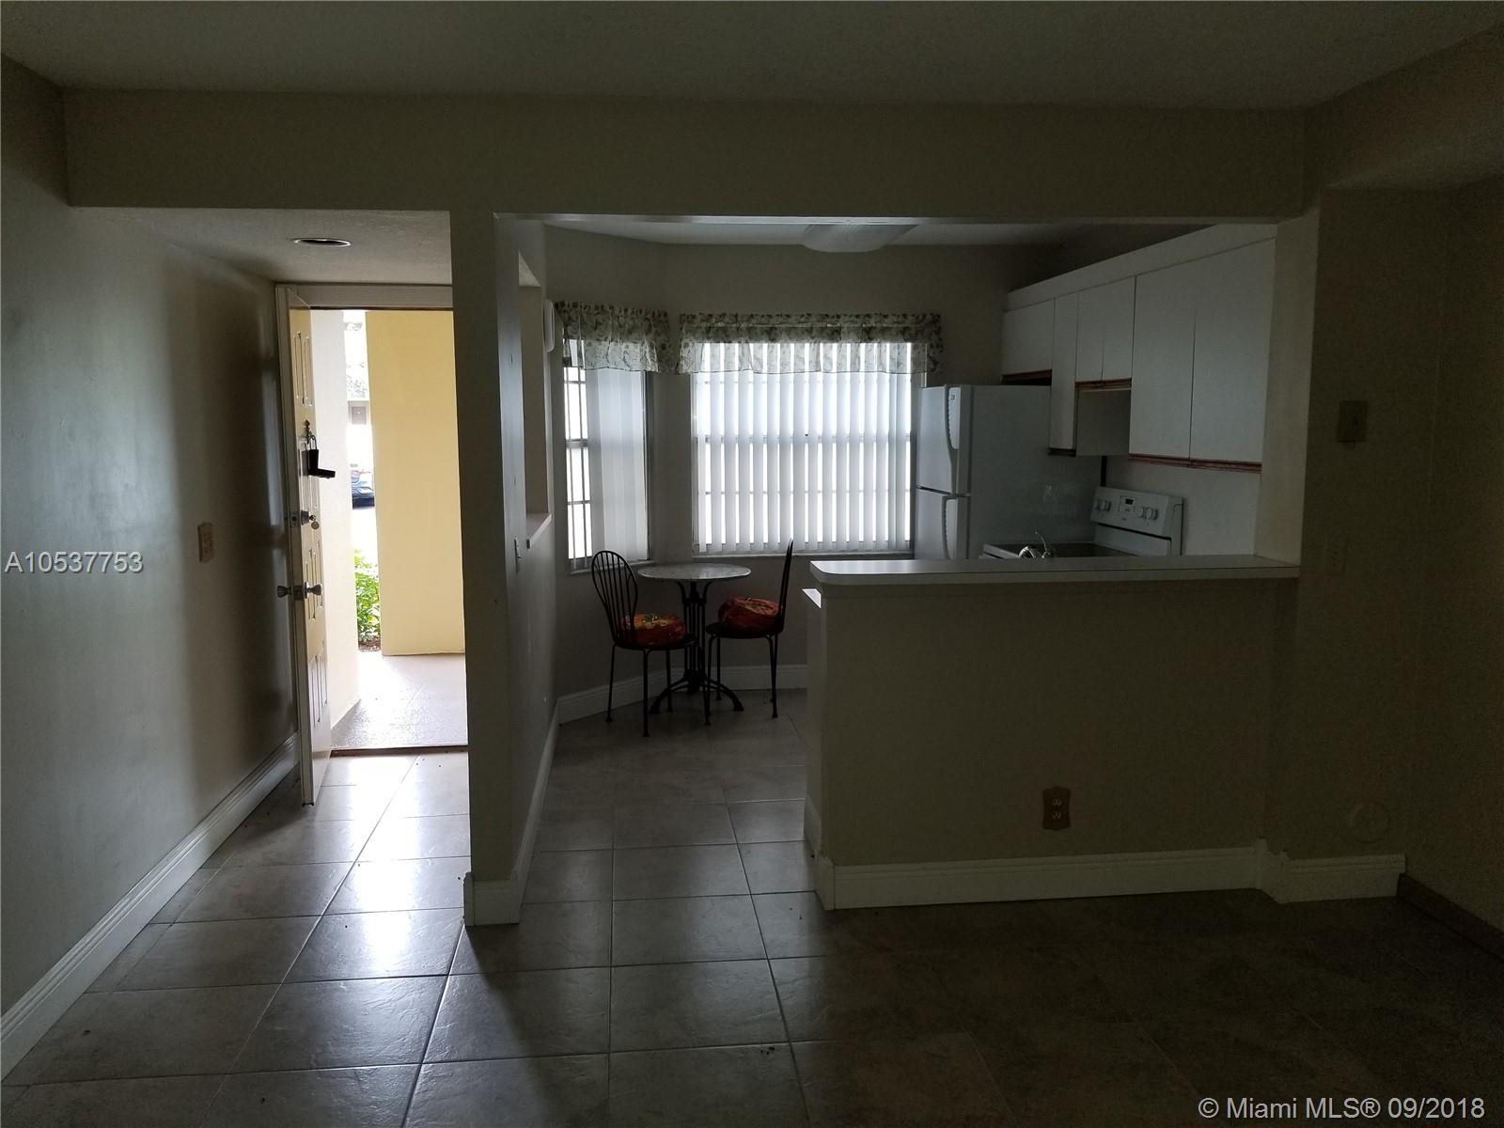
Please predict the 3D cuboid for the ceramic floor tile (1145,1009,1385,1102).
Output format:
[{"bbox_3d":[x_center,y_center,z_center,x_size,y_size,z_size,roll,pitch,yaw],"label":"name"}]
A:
[{"bbox_3d":[1.239,1.225,2.756,0.450,0.012,0.439,-1,8,-6],"label":"ceramic floor tile"}]

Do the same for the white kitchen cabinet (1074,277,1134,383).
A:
[{"bbox_3d":[1.750,-1.036,5.135,0.316,0.452,0.605,-1,7,-7],"label":"white kitchen cabinet"}]

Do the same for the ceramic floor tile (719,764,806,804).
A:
[{"bbox_3d":[0.097,0.948,4.816,0.450,0.012,0.439,-1,8,-6],"label":"ceramic floor tile"}]

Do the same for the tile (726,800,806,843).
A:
[{"bbox_3d":[0.063,1.004,4.390,0.282,0.010,0.445,-1,7,-6],"label":"tile"}]

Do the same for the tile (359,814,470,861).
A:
[{"bbox_3d":[-1.208,1.027,4.233,0.454,0.010,0.437,-1,7,-6],"label":"tile"}]

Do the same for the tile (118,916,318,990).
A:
[{"bbox_3d":[-1.549,1.143,3.322,0.450,0.010,0.450,-1,7,-7],"label":"tile"}]

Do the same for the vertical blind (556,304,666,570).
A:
[{"bbox_3d":[-0.708,-0.649,5.794,0.100,1.288,0.656,7,10,40],"label":"vertical blind"}]

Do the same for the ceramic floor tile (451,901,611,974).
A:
[{"bbox_3d":[-0.641,1.116,3.375,0.441,0.009,0.438,-1,7,-7],"label":"ceramic floor tile"}]

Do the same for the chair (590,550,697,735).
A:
[{"bbox_3d":[-0.513,0.375,5.806,0.485,0.908,0.410,-5,9,-37],"label":"chair"}]

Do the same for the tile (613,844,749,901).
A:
[{"bbox_3d":[-0.253,1.073,3.916,0.450,0.010,0.450,-1,7,-7],"label":"tile"}]

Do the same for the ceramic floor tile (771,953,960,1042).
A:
[{"bbox_3d":[0.295,1.178,3.087,0.450,0.012,0.439,-1,8,-6],"label":"ceramic floor tile"}]

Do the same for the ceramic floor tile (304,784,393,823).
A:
[{"bbox_3d":[-1.702,0.979,4.639,0.450,0.010,0.450,-1,7,-7],"label":"ceramic floor tile"}]

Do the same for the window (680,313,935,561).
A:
[{"bbox_3d":[0.326,-0.711,6.292,1.418,1.304,0.120,-1,8,-6],"label":"window"}]

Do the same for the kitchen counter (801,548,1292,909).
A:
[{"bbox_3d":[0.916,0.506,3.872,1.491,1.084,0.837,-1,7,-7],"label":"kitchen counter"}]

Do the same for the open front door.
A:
[{"bbox_3d":[-1.879,-0.080,4.775,0.045,2.028,0.750,-2,7,-15],"label":"open front door"}]

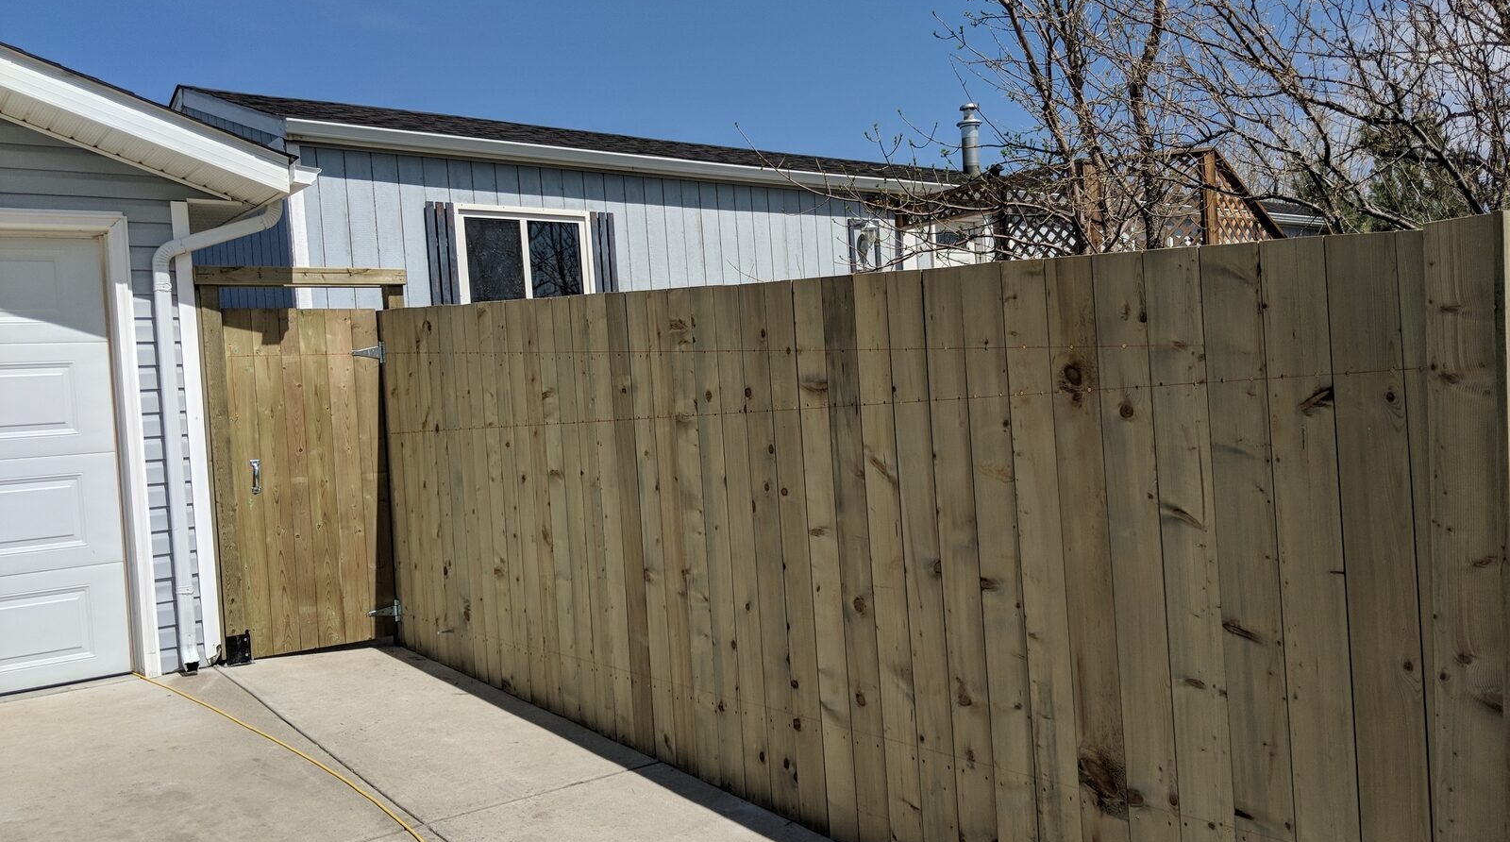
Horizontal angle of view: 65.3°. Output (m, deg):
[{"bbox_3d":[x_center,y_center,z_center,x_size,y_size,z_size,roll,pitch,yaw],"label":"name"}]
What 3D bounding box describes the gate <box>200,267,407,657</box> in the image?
[{"bbox_3d":[-2.343,0.195,6.268,1.050,2.000,0.120,-4,1,-36],"label":"gate"}]

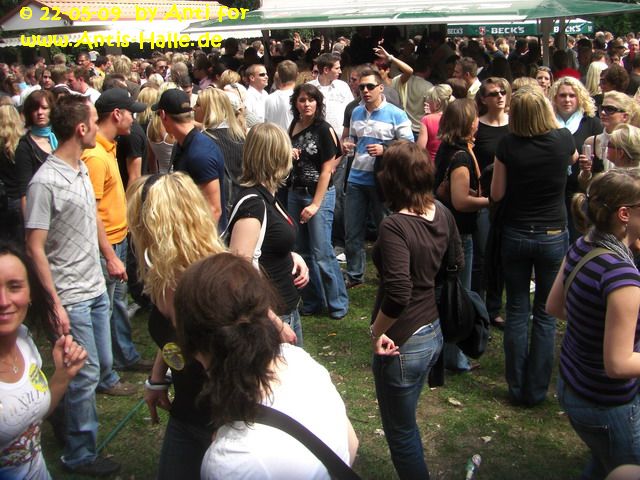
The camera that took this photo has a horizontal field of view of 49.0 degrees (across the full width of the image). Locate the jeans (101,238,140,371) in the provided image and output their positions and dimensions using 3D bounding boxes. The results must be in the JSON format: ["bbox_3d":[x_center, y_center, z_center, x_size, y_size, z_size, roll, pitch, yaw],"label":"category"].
[{"bbox_3d":[-1.276,0.402,4.450,0.350,0.930,0.360,0,16,8],"label":"jeans"}]

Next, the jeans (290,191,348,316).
[{"bbox_3d":[-0.011,0.077,5.155,0.390,0.950,0.330,4,17,20],"label":"jeans"}]

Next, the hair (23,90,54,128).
[{"bbox_3d":[-1.938,-0.904,4.850,0.210,0.270,0.220,-5,15,-14],"label":"hair"}]

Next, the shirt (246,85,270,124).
[{"bbox_3d":[-0.579,-1.162,6.508,0.270,0.630,0.450,11,21,39],"label":"shirt"}]

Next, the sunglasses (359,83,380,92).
[{"bbox_3d":[0.388,-1.183,5.450,0.150,0.045,0.140,6,18,28],"label":"sunglasses"}]

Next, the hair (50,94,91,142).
[{"bbox_3d":[-1.161,-0.566,3.270,0.195,0.215,0.170,-14,20,-36],"label":"hair"}]

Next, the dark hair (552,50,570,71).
[{"bbox_3d":[2.544,-1.891,7.400,0.180,0.220,0.210,0,16,8],"label":"dark hair"}]

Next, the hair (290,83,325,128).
[{"bbox_3d":[-0.095,-0.948,4.950,0.250,0.310,0.220,-1,16,5],"label":"hair"}]

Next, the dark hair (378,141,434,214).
[{"bbox_3d":[0.331,-0.246,2.720,0.205,0.265,0.220,-10,18,-26],"label":"dark hair"}]

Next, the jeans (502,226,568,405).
[{"bbox_3d":[1.164,0.392,3.797,0.350,0.970,0.270,1,17,12],"label":"jeans"}]

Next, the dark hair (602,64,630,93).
[{"bbox_3d":[2.364,-1.284,5.603,0.230,0.230,0.210,0,16,9],"label":"dark hair"}]

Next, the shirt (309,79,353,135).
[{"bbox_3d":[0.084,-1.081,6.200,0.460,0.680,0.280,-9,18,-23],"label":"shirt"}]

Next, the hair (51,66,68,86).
[{"bbox_3d":[-2.521,-1.582,6.800,0.170,0.195,0.190,-2,16,0],"label":"hair"}]

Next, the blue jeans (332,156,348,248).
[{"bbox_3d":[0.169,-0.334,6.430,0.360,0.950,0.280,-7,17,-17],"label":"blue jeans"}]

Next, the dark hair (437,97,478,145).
[{"bbox_3d":[0.796,-0.692,4.080,0.220,0.280,0.190,-7,16,-24],"label":"dark hair"}]

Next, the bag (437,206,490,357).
[{"bbox_3d":[0.626,0.186,3.067,0.150,0.580,0.260,-16,21,-39],"label":"bag"}]

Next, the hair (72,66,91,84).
[{"bbox_3d":[-2.274,-1.569,6.700,0.190,0.180,0.170,-5,16,-8],"label":"hair"}]

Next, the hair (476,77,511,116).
[{"bbox_3d":[1.185,-0.980,4.800,0.220,0.270,0.210,-7,17,-17],"label":"hair"}]

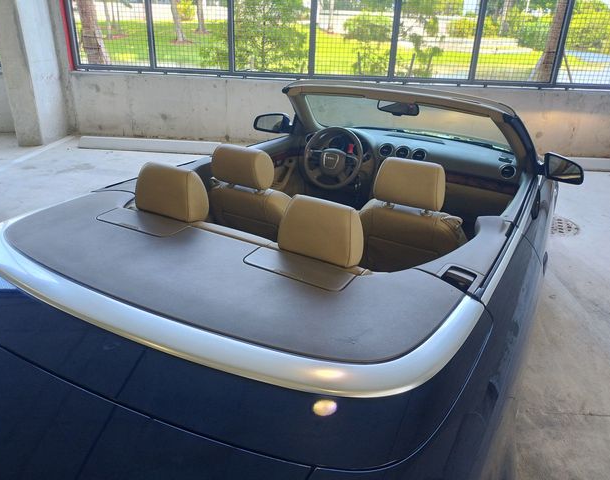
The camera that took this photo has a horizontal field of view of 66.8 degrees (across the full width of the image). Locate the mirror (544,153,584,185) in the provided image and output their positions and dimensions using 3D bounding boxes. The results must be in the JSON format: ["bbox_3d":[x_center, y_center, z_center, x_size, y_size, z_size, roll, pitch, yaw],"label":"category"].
[{"bbox_3d":[1.298,-0.365,2.329,0.200,0.145,0.120,18,26,32],"label":"mirror"}]

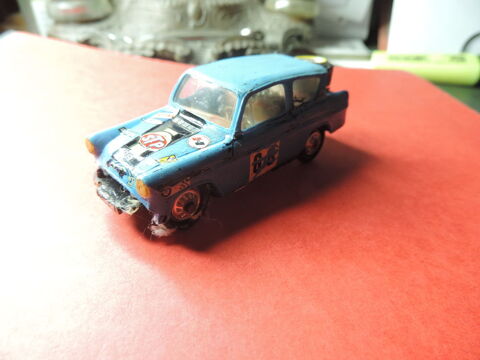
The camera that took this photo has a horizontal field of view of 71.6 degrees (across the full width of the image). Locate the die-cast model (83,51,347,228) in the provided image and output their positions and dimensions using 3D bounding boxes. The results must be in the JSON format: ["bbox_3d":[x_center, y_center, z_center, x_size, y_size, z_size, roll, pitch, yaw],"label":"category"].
[{"bbox_3d":[-0.003,-0.018,0.113,0.088,0.034,0.036,-25,40,-34],"label":"die-cast model"}]

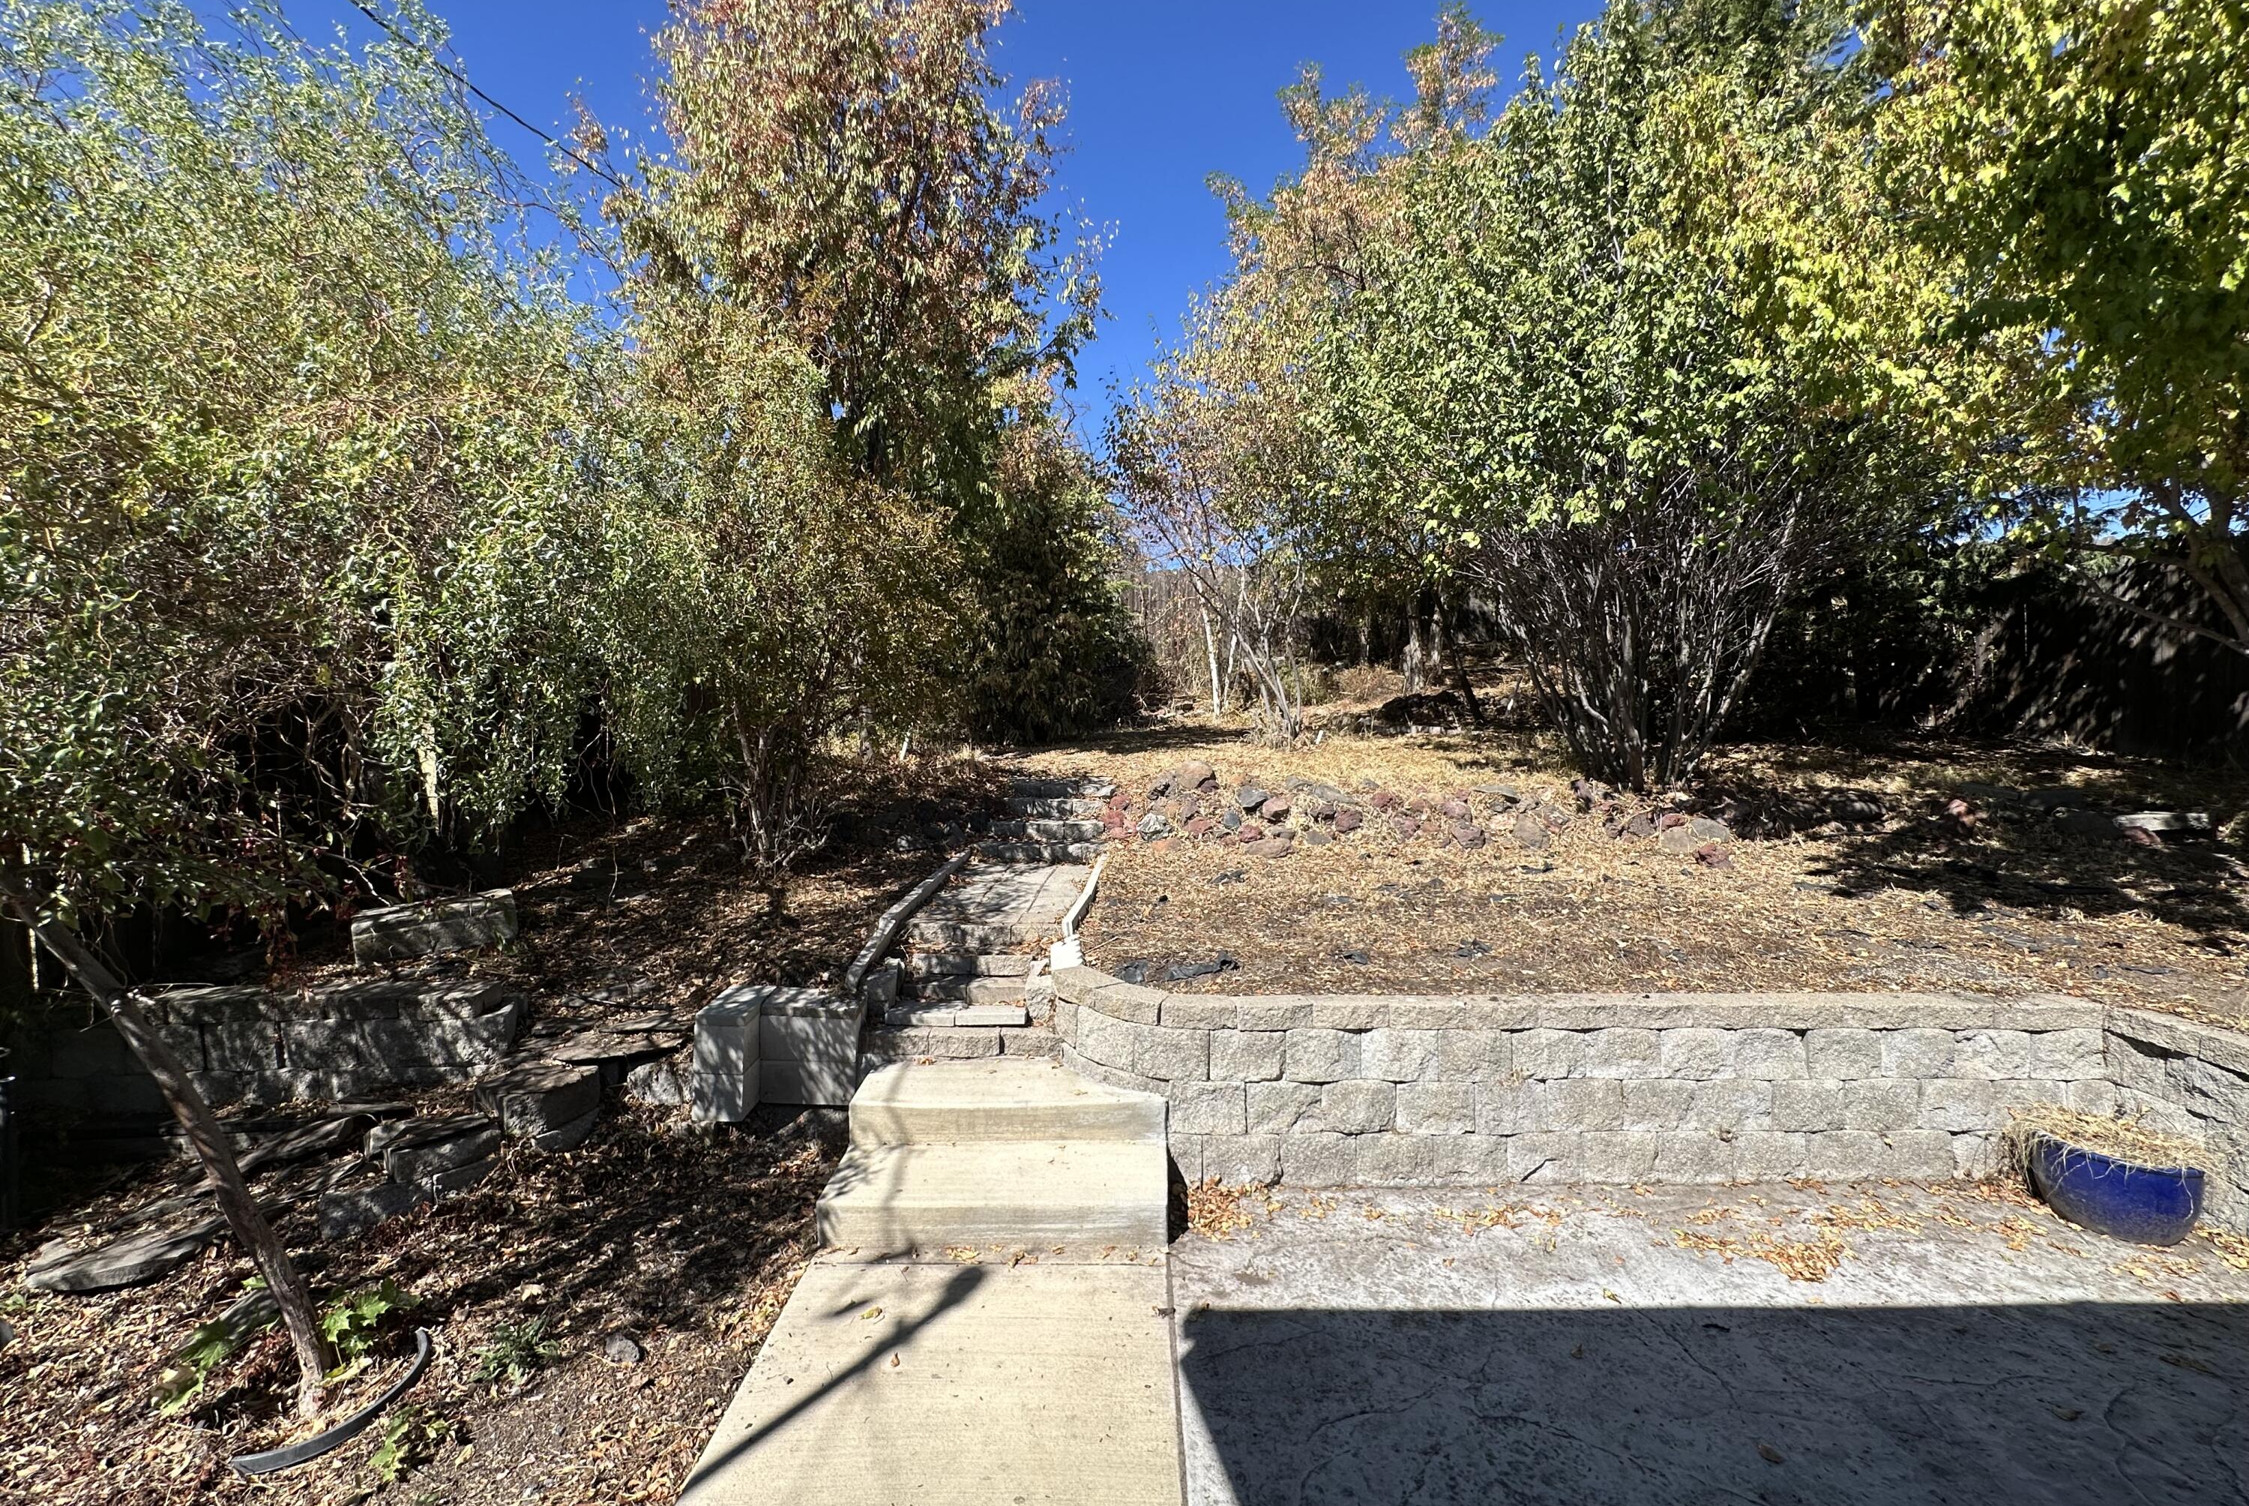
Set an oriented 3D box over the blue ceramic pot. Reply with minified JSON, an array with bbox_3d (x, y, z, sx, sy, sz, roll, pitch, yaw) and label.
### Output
[{"bbox_3d":[3.612,1.602,3.337,0.430,0.270,0.430,0,5,0],"label":"blue ceramic pot"}]

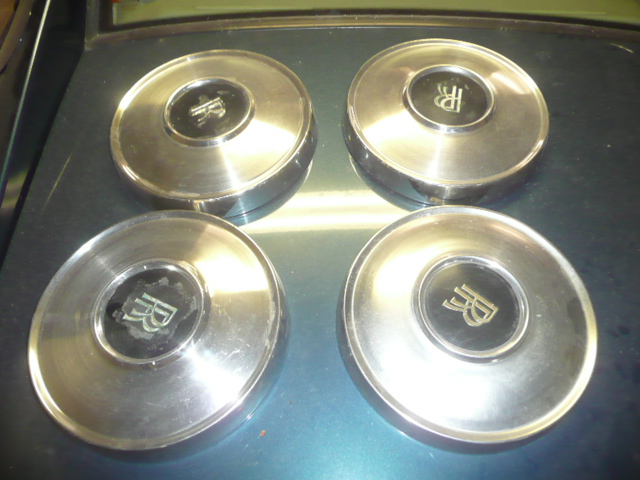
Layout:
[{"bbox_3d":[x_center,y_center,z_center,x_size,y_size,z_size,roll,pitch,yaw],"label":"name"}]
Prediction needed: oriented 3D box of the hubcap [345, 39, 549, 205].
[{"bbox_3d":[0.163,-0.167,0.667,0.263,0.054,0.263,0,60,0],"label":"hubcap"}]

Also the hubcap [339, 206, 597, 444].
[{"bbox_3d":[0.150,0.075,0.528,0.263,0.054,0.263,0,60,-1],"label":"hubcap"}]

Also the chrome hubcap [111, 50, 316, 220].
[{"bbox_3d":[-0.136,-0.148,0.655,0.263,0.054,0.263,0,60,3],"label":"chrome hubcap"}]

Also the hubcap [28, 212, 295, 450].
[{"bbox_3d":[-0.164,0.081,0.527,0.263,0.054,0.263,0,60,3],"label":"hubcap"}]

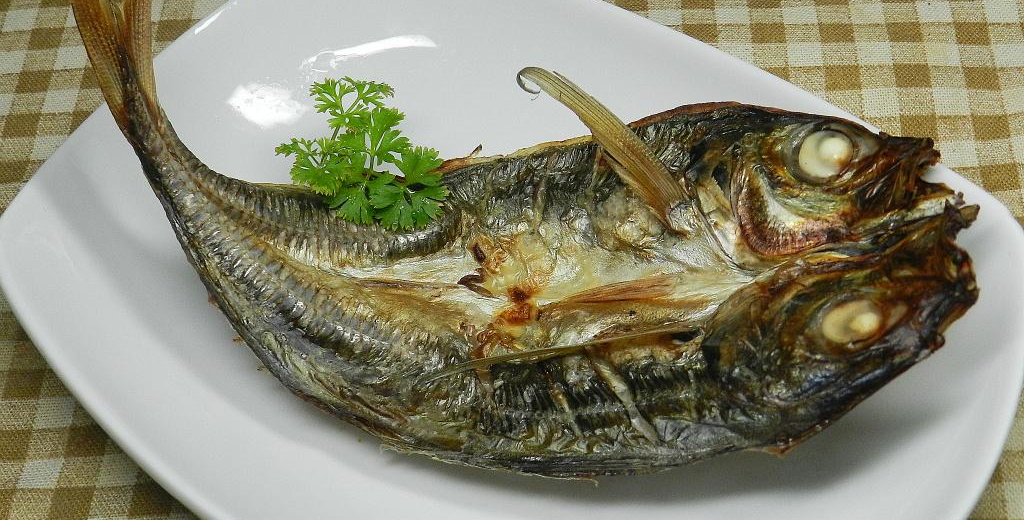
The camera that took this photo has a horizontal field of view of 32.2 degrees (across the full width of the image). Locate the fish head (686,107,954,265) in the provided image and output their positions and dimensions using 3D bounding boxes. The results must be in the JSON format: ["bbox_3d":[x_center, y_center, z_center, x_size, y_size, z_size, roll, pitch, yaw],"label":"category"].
[{"bbox_3d":[0.073,-0.017,0.420,0.061,0.022,0.039,0,49,7],"label":"fish head"}]

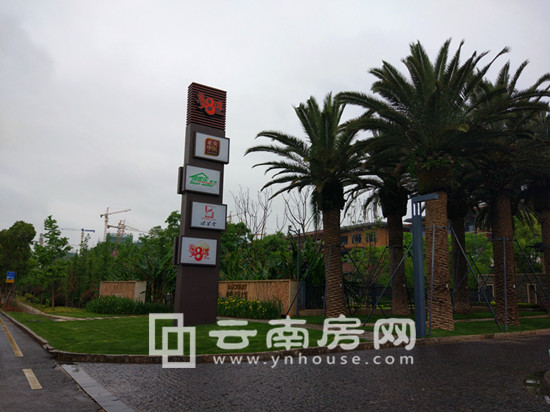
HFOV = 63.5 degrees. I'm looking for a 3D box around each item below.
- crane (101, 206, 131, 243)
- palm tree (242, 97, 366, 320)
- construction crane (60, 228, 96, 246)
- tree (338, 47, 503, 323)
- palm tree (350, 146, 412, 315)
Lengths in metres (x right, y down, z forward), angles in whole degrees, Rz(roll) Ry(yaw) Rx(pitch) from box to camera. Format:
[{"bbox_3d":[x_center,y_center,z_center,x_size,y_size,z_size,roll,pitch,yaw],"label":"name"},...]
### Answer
[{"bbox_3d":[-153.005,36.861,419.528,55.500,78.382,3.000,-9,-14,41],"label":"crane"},{"bbox_3d":[1.675,-0.080,22.575,6.000,11.100,5.800,0,-10,0],"label":"palm tree"},{"bbox_3d":[-191.007,47.495,415.684,40.500,55.653,3.000,6,-12,-29],"label":"construction crane"},{"bbox_3d":[5.514,-0.907,16.323,6.000,10.500,5.800,0,-10,0],"label":"tree"},{"bbox_3d":[5.677,0.197,21.044,6.200,9.700,6.200,0,-10,0],"label":"palm tree"}]

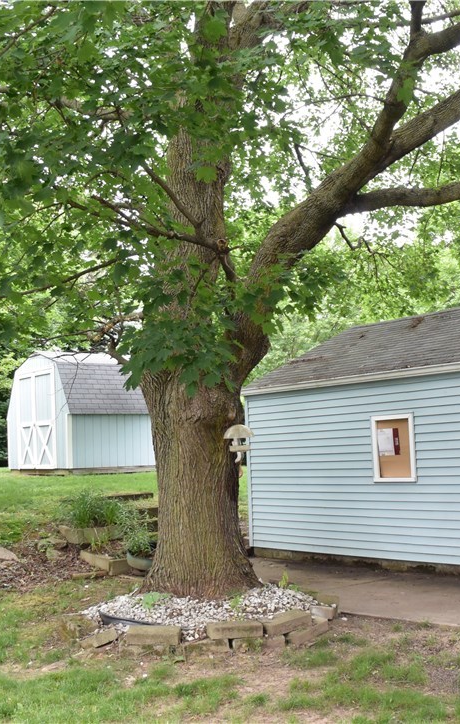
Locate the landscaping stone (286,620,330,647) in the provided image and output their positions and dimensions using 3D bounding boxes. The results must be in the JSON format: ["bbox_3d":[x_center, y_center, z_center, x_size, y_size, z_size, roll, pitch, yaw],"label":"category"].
[{"bbox_3d":[0.648,2.222,6.700,0.200,0.120,0.400,-9,-8,43],"label":"landscaping stone"}]

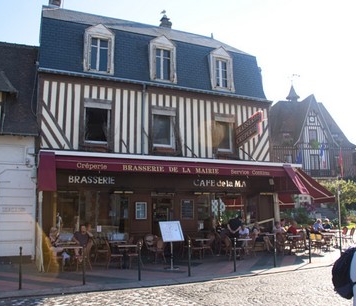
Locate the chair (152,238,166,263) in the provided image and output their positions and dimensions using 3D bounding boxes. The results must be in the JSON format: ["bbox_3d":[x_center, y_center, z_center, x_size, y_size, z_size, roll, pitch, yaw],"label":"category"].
[{"bbox_3d":[-0.636,3.465,12.330,0.450,0.860,0.520,1,-10,-10],"label":"chair"}]

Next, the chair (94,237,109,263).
[{"bbox_3d":[-2.773,3.520,12.597,0.540,0.890,0.470,3,-10,-20],"label":"chair"}]

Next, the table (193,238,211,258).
[{"bbox_3d":[0.900,3.652,13.161,0.600,0.740,0.600,3,-10,-20],"label":"table"}]

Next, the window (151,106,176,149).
[{"bbox_3d":[-0.611,-1.102,15.229,1.102,1.857,0.200,3,-11,-22],"label":"window"}]

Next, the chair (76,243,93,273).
[{"bbox_3d":[-2.862,3.198,10.718,0.540,0.890,0.470,3,-10,-18],"label":"chair"}]

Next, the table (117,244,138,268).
[{"bbox_3d":[-1.620,3.324,11.091,0.600,0.740,0.600,3,-10,-18],"label":"table"}]

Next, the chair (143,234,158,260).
[{"bbox_3d":[-1.017,3.518,12.761,0.550,0.910,0.480,-5,-11,25],"label":"chair"}]

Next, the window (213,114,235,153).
[{"bbox_3d":[2.231,-0.940,16.389,1.095,1.855,0.200,3,-11,-22],"label":"window"}]

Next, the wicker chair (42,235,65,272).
[{"bbox_3d":[-3.826,3.195,10.726,0.580,0.920,0.500,3,-10,-18],"label":"wicker chair"}]

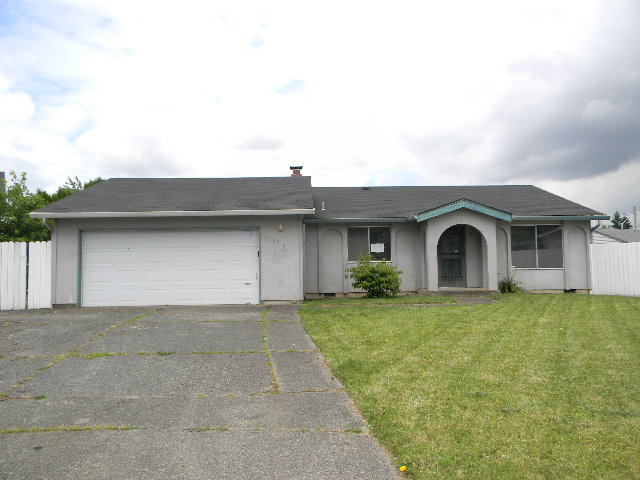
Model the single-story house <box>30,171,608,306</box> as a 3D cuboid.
[{"bbox_3d":[0.851,-0.337,20.374,17.580,4.600,12.500,-1,-2,-2],"label":"single-story house"}]

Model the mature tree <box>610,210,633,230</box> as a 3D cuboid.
[{"bbox_3d":[45.471,-0.719,77.902,4.200,7.300,4.200,-1,-2,-2],"label":"mature tree"}]

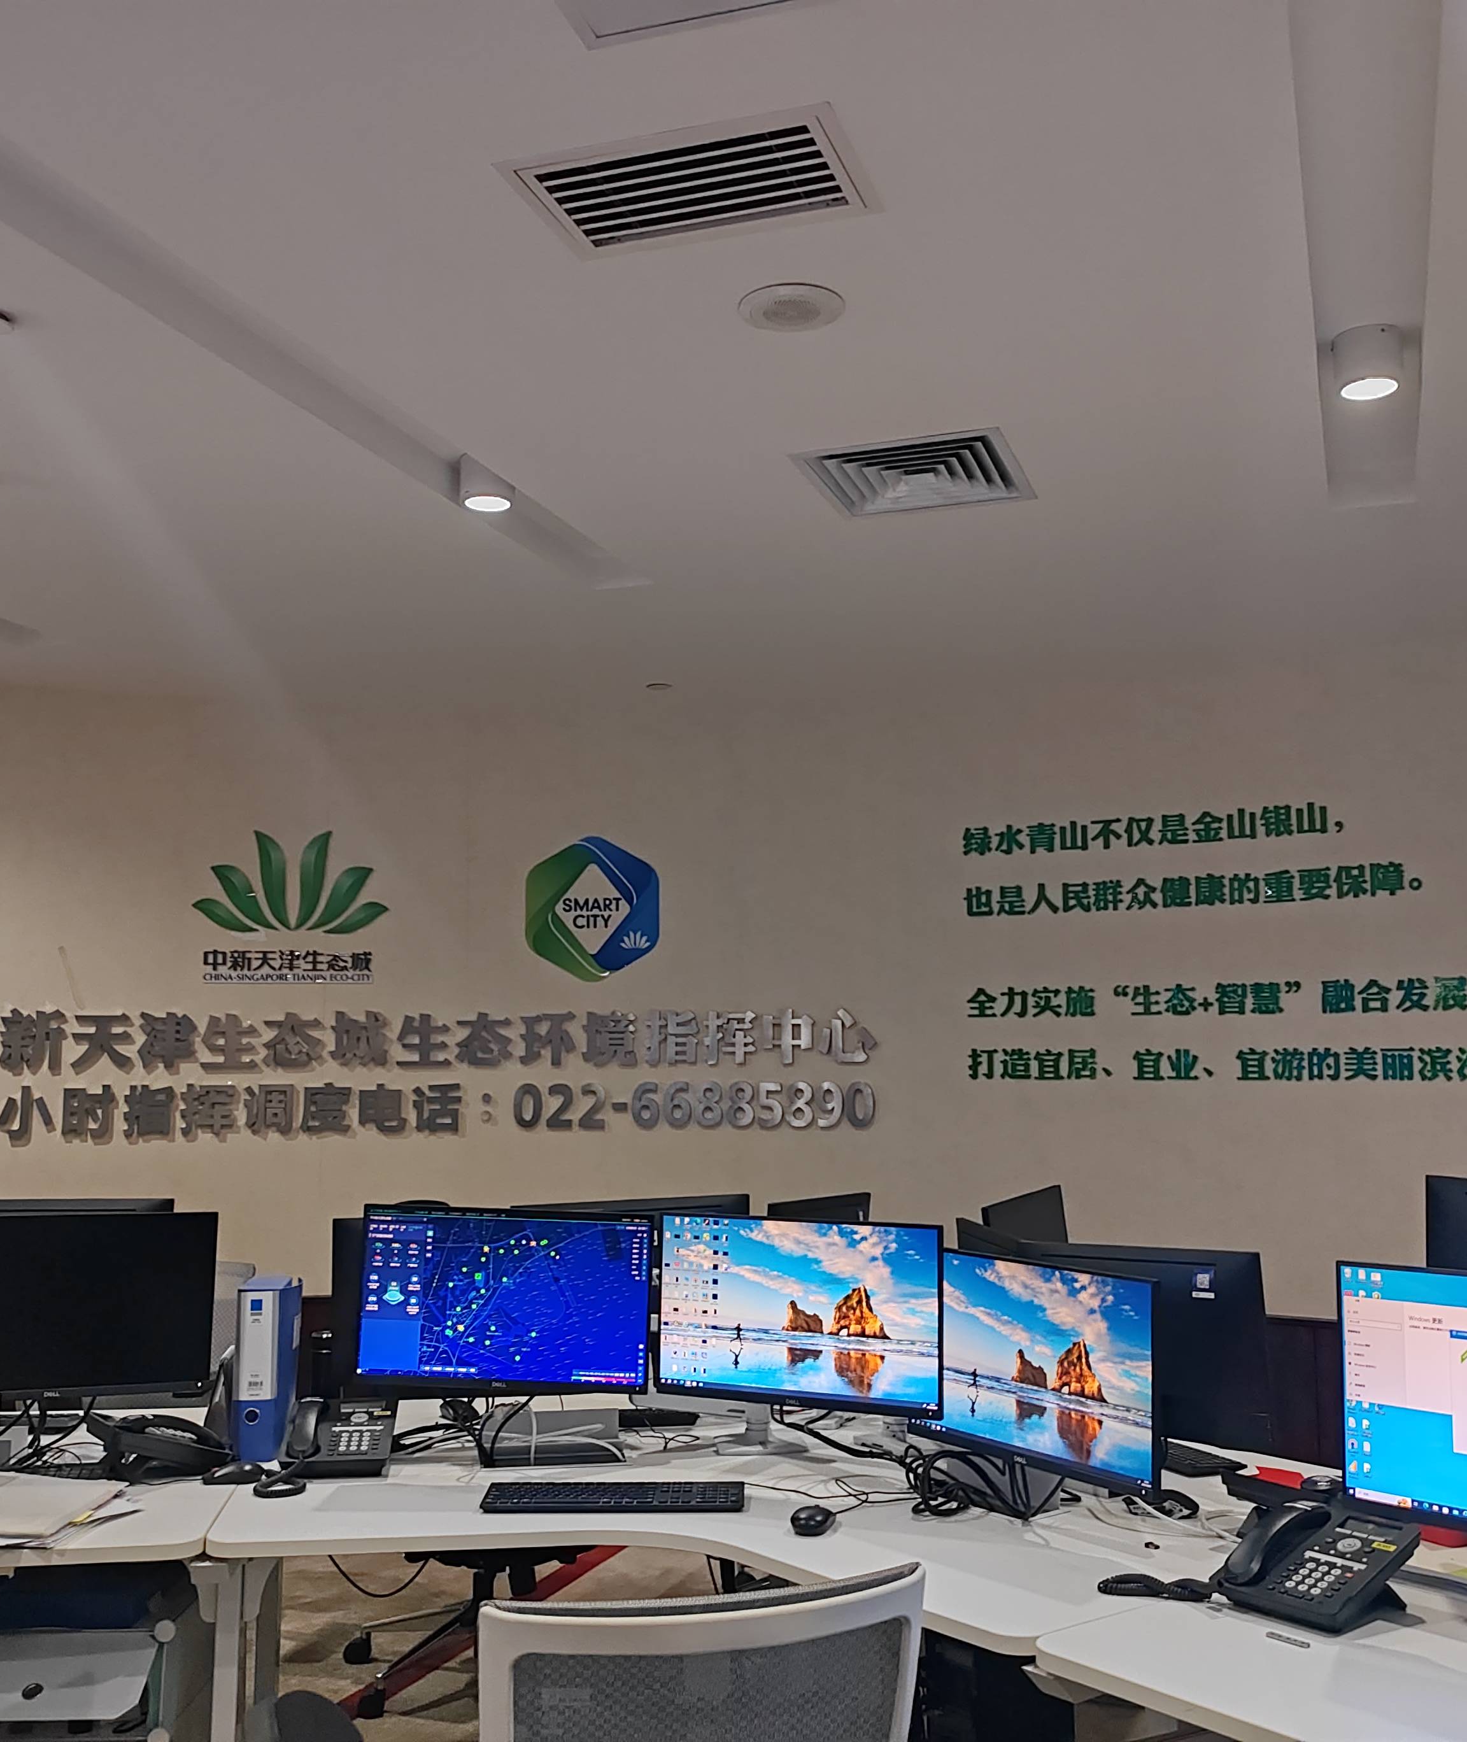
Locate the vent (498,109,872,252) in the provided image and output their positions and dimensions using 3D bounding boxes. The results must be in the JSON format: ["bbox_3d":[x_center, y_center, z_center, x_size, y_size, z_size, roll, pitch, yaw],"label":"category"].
[{"bbox_3d":[-0.060,-1.079,2.866,0.535,0.040,0.347,-2,-7,19],"label":"vent"}]

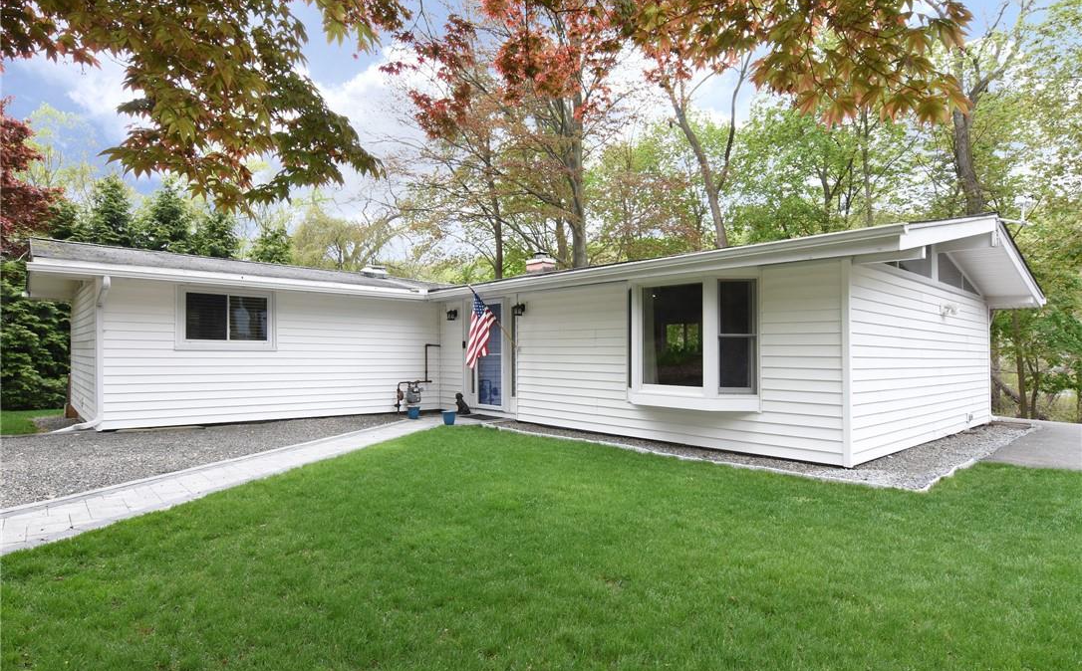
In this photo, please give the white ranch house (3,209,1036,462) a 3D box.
[{"bbox_3d":[-0.780,-0.060,11.600,14.400,3.420,15.000,2,-3,-43],"label":"white ranch house"}]

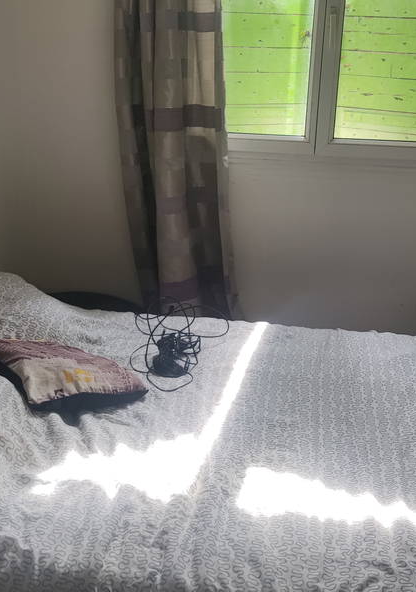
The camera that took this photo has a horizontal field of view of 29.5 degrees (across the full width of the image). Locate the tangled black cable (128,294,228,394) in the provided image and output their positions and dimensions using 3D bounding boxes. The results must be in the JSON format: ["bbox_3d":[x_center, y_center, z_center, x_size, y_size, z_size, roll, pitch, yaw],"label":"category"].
[{"bbox_3d":[-0.088,0.141,2.426,0.285,0.140,0.400,2,20,1],"label":"tangled black cable"}]

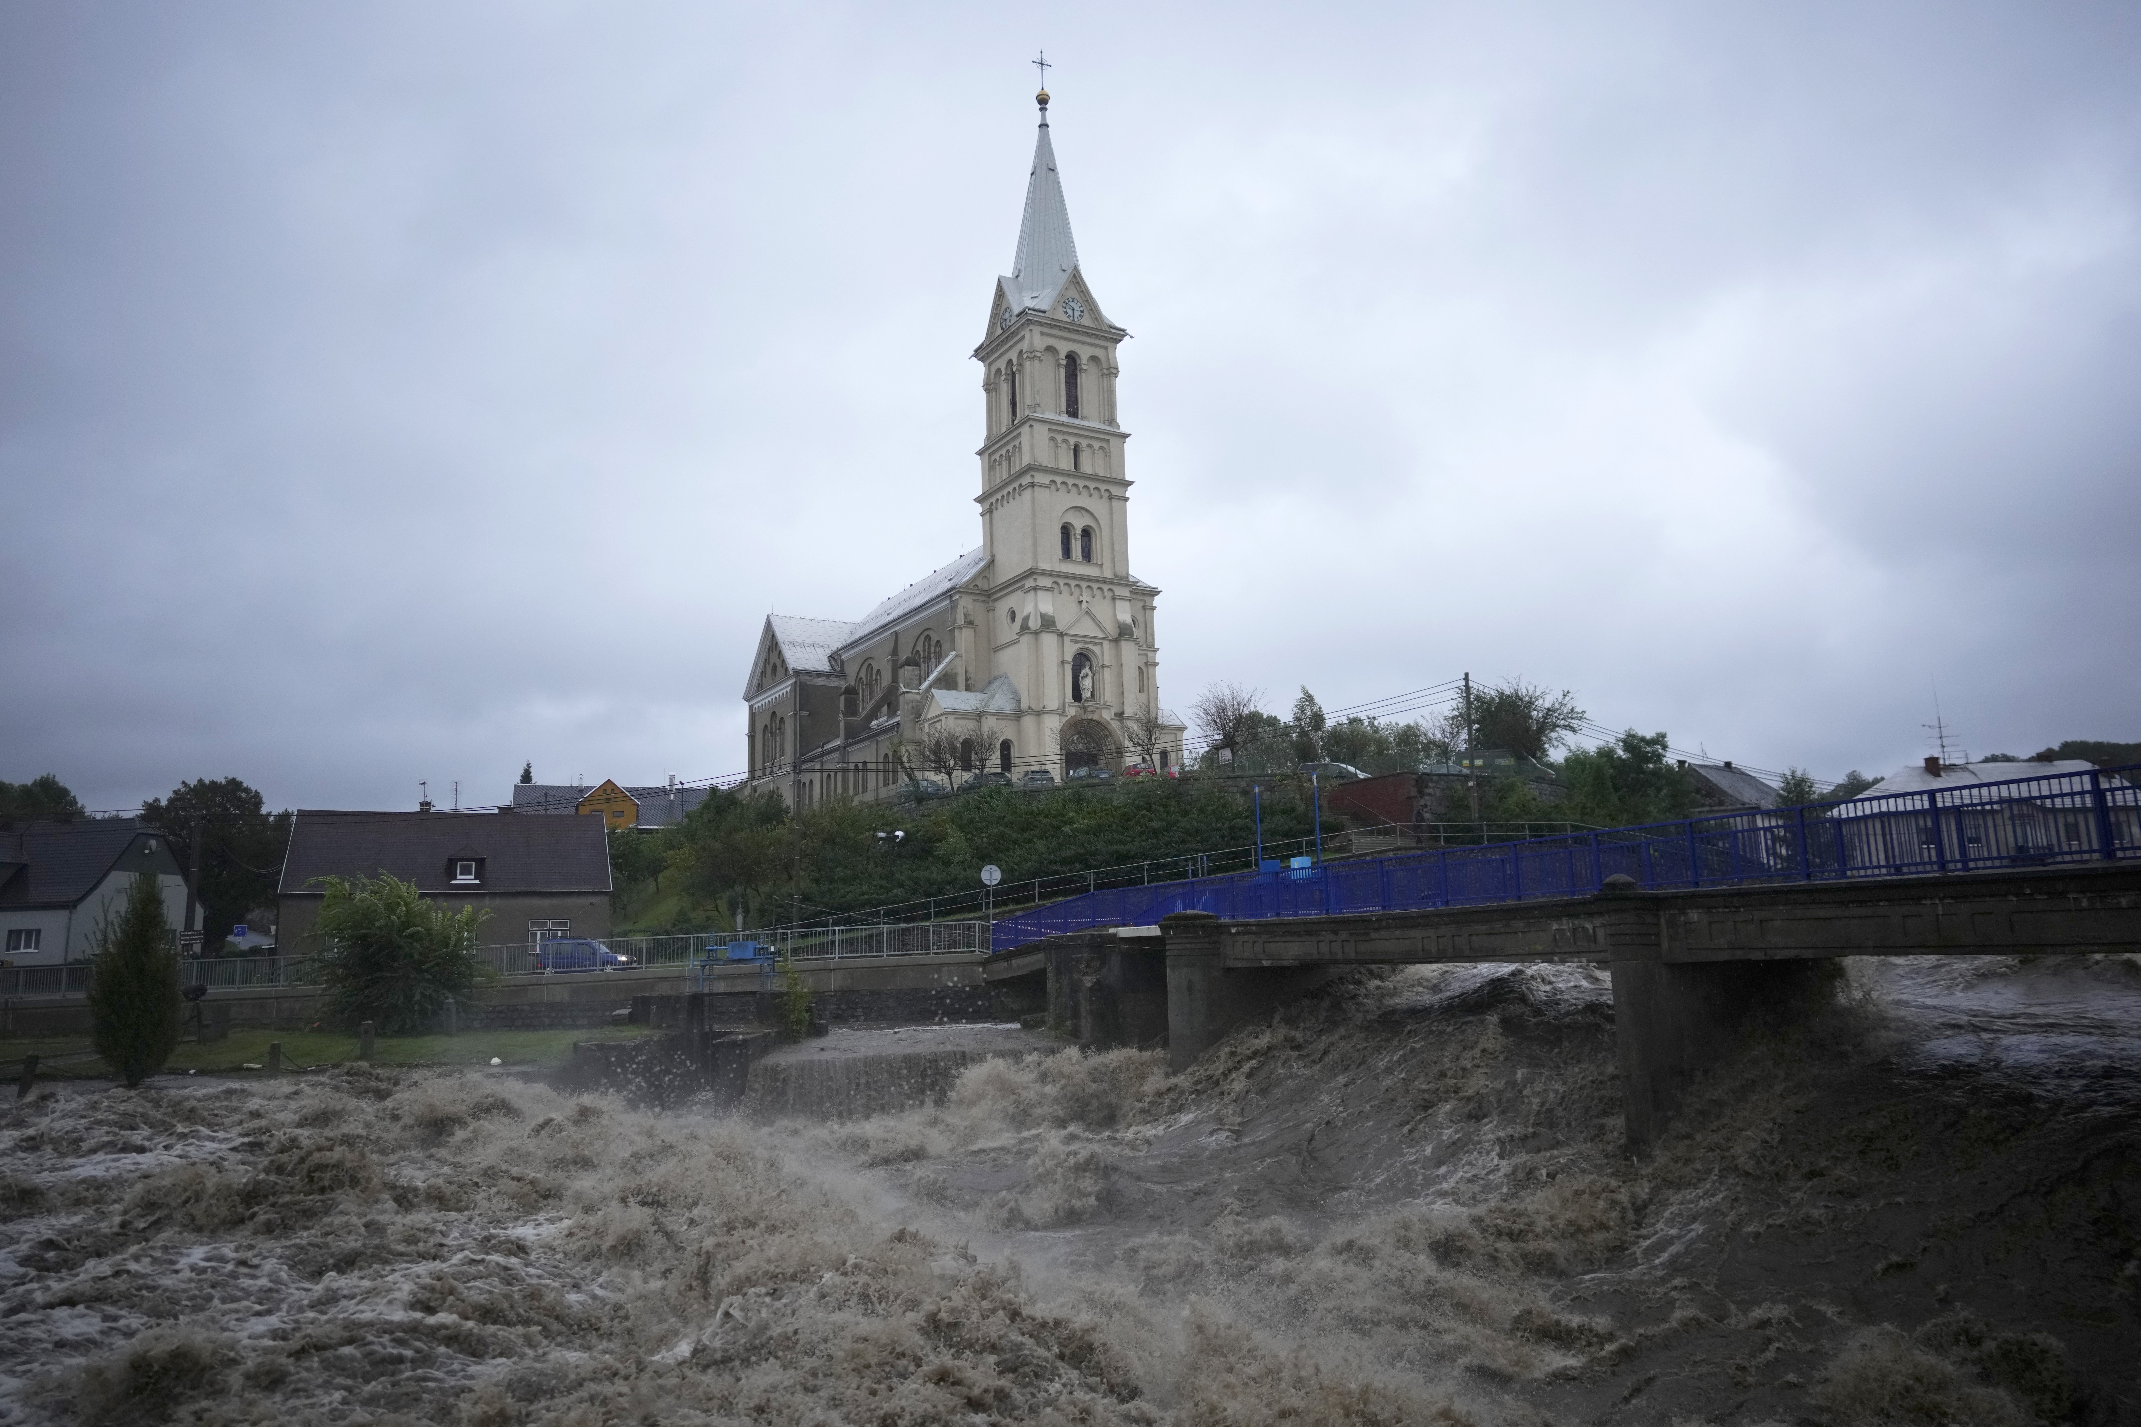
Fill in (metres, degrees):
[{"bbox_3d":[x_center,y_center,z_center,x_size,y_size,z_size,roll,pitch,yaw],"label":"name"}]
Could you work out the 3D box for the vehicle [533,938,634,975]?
[{"bbox_3d":[-19.648,9.994,58.000,3.950,1.620,1.700,-3,-10,9],"label":"vehicle"}]

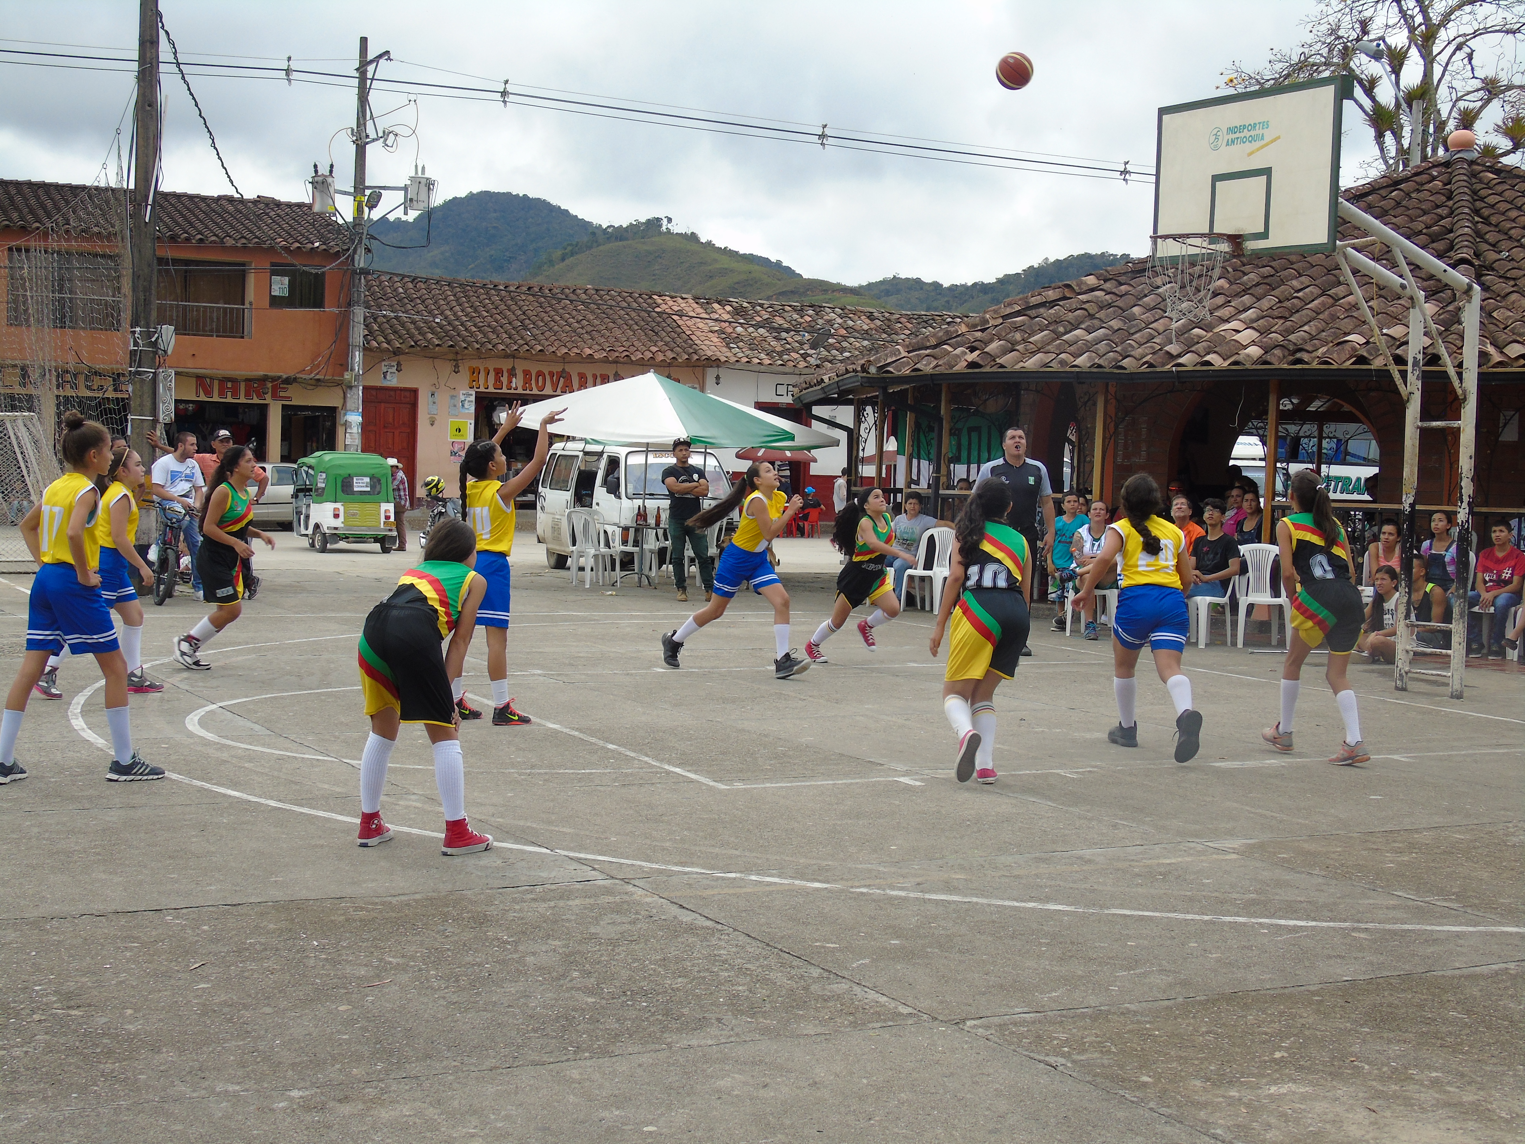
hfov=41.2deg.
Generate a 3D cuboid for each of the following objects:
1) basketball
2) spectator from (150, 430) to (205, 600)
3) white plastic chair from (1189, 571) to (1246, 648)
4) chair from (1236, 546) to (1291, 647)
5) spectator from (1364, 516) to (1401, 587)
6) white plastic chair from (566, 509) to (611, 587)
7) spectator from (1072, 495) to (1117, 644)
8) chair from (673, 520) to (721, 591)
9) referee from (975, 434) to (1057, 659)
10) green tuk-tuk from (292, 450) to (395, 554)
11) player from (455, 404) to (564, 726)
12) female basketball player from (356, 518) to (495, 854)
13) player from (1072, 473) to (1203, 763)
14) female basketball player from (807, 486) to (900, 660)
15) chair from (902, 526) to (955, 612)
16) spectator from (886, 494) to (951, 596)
[{"bbox_3d":[1.584,-3.136,12.700,0.237,0.237,0.237,2,3,0],"label":"basketball"},{"bbox_3d":[-5.616,-0.551,19.561,0.520,1.621,0.550,1,3,-10],"label":"spectator"},{"bbox_3d":[3.786,0.202,17.587,0.520,0.870,0.540,4,4,36],"label":"white plastic chair"},{"bbox_3d":[4.395,0.212,17.709,0.490,0.870,0.540,2,3,9],"label":"chair"},{"bbox_3d":[5.480,0.106,17.822,0.460,1.166,0.750,3,3,25],"label":"spectator"},{"bbox_3d":[-1.962,-0.269,23.709,0.540,0.880,0.520,0,3,-22],"label":"white plastic chair"},{"bbox_3d":[2.973,-0.037,18.270,0.520,1.253,0.780,3,3,20],"label":"spectator"},{"bbox_3d":[-0.680,-0.261,24.266,0.540,0.880,0.520,1,3,-18],"label":"chair"},{"bbox_3d":[2.048,-0.246,16.147,0.620,1.810,0.460,2,3,5],"label":"referee"},{"bbox_3d":[-7.216,-1.217,34.759,1.300,1.700,2.600,0,3,-26],"label":"green tuk-tuk"},{"bbox_3d":[-1.374,-0.045,10.909,0.550,1.708,0.430,0,3,-25],"label":"player"},{"bbox_3d":[-1.232,0.394,7.422,0.480,1.176,0.600,4,3,33],"label":"female basketball player"},{"bbox_3d":[1.939,0.218,10.365,0.620,1.441,0.600,2,3,10],"label":"player"},{"bbox_3d":[0.697,0.012,15.046,0.720,1.330,0.520,3,3,30],"label":"female basketball player"},{"bbox_3d":[1.748,-0.014,20.979,0.480,0.870,0.520,3,3,31],"label":"chair"},{"bbox_3d":[1.661,-0.217,21.069,0.740,1.240,0.720,2,3,6],"label":"spectator"}]

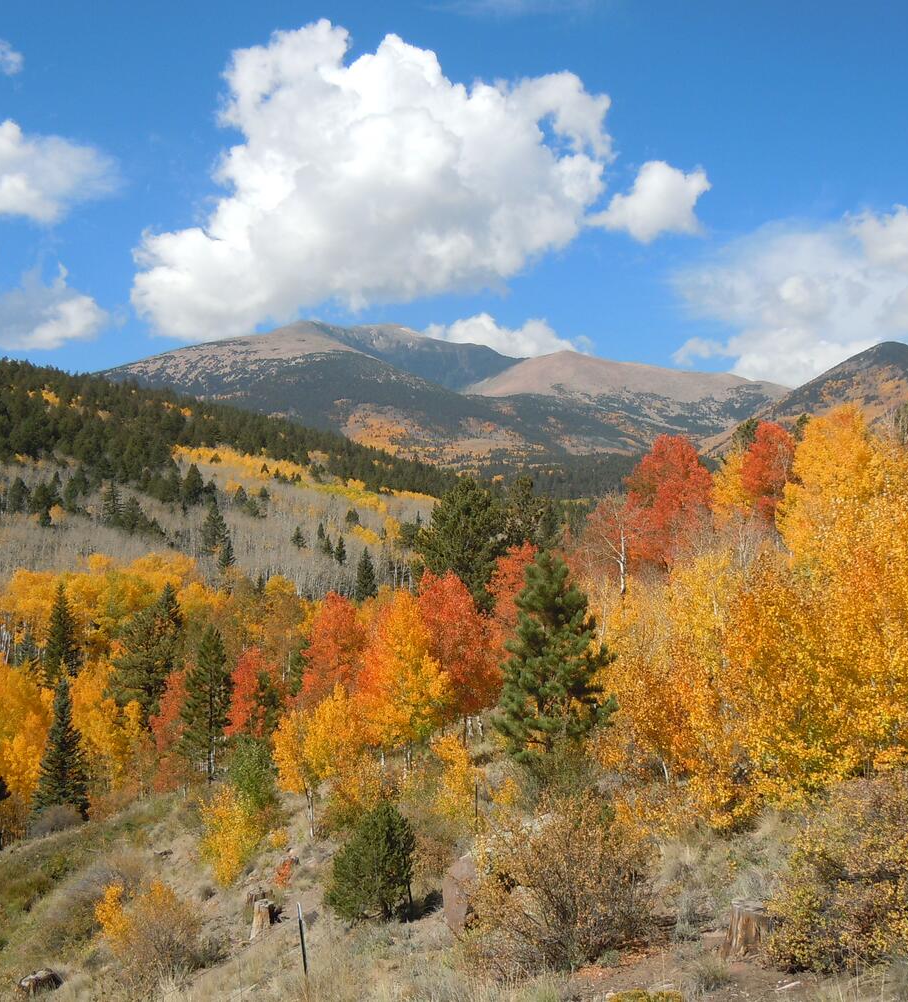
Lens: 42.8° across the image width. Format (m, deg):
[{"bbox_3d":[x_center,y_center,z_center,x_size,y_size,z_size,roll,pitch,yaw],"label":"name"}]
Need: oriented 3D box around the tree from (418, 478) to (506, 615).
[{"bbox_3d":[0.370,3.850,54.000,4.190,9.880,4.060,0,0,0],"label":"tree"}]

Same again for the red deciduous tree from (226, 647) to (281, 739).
[{"bbox_3d":[-10.380,10.760,60.000,2.870,6.440,2.870,0,0,0],"label":"red deciduous tree"}]

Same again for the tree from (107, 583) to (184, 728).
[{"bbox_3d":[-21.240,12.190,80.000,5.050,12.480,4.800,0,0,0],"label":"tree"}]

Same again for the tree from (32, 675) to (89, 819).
[{"bbox_3d":[-21.750,13.730,64.000,3.170,8.020,3.170,0,0,0],"label":"tree"}]

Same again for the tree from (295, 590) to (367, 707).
[{"bbox_3d":[-6.570,9.530,62.000,3.800,9.170,3.800,0,0,0],"label":"tree"}]

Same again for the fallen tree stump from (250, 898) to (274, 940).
[{"bbox_3d":[-4.150,9.020,25.000,0.520,0.770,0.520,0,0,0],"label":"fallen tree stump"}]

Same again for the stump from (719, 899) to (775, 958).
[{"bbox_3d":[3.300,4.790,13.000,0.610,0.520,0.610,0,0,0],"label":"stump"}]

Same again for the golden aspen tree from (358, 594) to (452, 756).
[{"bbox_3d":[-1.620,5.810,37.500,3.010,5.850,2.920,0,0,0],"label":"golden aspen tree"}]

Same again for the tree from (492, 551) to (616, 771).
[{"bbox_3d":[2.940,4.800,34.000,3.650,6.680,3.540,0,0,0],"label":"tree"}]

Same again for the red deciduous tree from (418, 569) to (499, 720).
[{"bbox_3d":[0.210,5.620,43.000,3.100,6.090,3.010,0,0,0],"label":"red deciduous tree"}]

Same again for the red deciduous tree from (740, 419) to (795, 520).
[{"bbox_3d":[17.910,-0.480,66.000,3.150,8.150,3.150,0,0,0],"label":"red deciduous tree"}]

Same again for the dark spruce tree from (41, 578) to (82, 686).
[{"bbox_3d":[-27.790,9.910,82.000,2.880,8.350,2.800,0,0,0],"label":"dark spruce tree"}]

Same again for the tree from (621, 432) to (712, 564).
[{"bbox_3d":[8.500,1.180,46.000,3.610,7.630,3.500,0,0,0],"label":"tree"}]

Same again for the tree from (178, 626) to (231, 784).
[{"bbox_3d":[-10.770,8.790,50.000,2.300,6.810,2.230,0,0,0],"label":"tree"}]

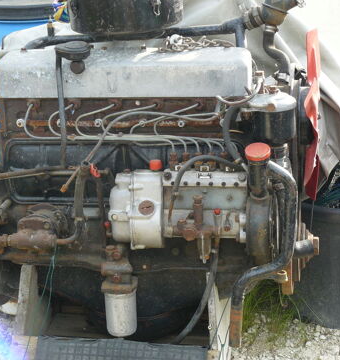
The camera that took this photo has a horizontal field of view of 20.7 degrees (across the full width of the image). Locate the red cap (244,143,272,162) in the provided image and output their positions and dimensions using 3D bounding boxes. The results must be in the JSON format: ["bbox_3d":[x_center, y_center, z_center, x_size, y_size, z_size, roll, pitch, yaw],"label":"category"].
[{"bbox_3d":[0.231,-0.073,2.456,0.067,0.020,0.067,0,32,0],"label":"red cap"}]

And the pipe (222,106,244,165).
[{"bbox_3d":[0.171,-0.121,2.514,0.052,0.144,0.070,0,17,0],"label":"pipe"}]

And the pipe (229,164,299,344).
[{"bbox_3d":[0.253,0.207,2.583,0.176,0.515,0.100,0,17,0],"label":"pipe"}]

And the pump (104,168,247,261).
[{"bbox_3d":[0.020,0.086,2.546,0.361,0.216,0.180,0,17,0],"label":"pump"}]

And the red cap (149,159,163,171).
[{"bbox_3d":[-0.039,-0.042,2.518,0.034,0.025,0.034,0,17,0],"label":"red cap"}]

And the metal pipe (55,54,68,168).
[{"bbox_3d":[-0.296,-0.185,2.537,0.026,0.310,0.030,0,17,0],"label":"metal pipe"}]

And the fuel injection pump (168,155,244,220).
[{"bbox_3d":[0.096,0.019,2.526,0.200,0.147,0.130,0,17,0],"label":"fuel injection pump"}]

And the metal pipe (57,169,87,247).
[{"bbox_3d":[-0.270,0.076,2.554,0.070,0.206,0.060,0,17,0],"label":"metal pipe"}]

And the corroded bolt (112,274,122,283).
[{"bbox_3d":[-0.148,0.278,2.626,0.025,0.021,0.020,0,17,0],"label":"corroded bolt"}]

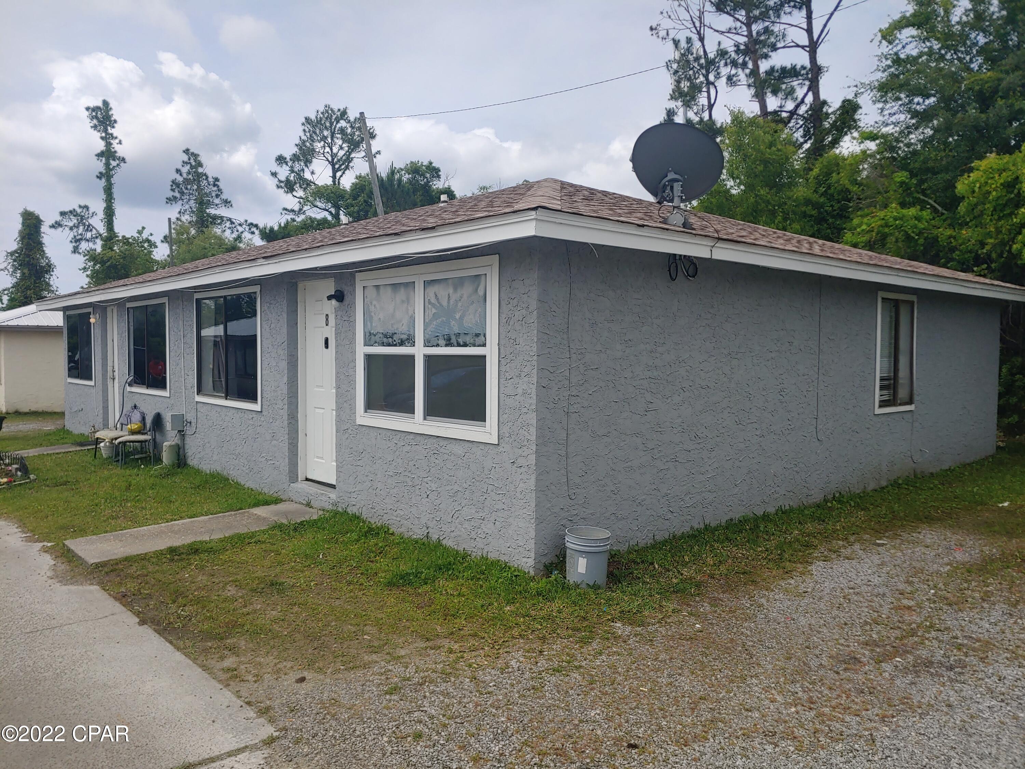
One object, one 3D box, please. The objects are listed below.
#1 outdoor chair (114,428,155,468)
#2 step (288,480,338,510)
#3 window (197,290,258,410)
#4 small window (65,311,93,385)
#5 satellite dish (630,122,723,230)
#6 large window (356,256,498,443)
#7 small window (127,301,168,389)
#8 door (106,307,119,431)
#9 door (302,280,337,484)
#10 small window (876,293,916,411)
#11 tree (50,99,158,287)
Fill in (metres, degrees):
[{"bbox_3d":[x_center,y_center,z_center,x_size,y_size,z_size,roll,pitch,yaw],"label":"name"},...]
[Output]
[{"bbox_3d":[-5.102,0.707,10.084,0.520,0.740,0.470,-1,3,-26],"label":"outdoor chair"},{"bbox_3d":[-1.931,1.127,7.446,0.220,0.170,1.000,-3,4,-43],"label":"step"},{"bbox_3d":[-3.413,-0.431,8.849,0.100,1.379,1.948,-3,4,-43],"label":"window"},{"bbox_3d":[-8.074,-0.700,13.847,0.100,1.379,1.948,-3,4,-43],"label":"small window"},{"bbox_3d":[1.275,-1.653,5.820,0.750,0.770,0.550,-1,3,-20],"label":"satellite dish"},{"bbox_3d":[-0.734,-0.280,5.976,0.100,1.351,1.914,-3,4,-43],"label":"large window"},{"bbox_3d":[-5.410,-0.547,10.991,0.100,1.379,1.948,-3,4,-43],"label":"small window"},{"bbox_3d":[-6.640,-0.272,12.507,0.090,2.080,0.950,-3,4,-43],"label":"door"},{"bbox_3d":[-1.867,0.002,7.434,0.090,2.060,0.950,-3,4,-43],"label":"door"},{"bbox_3d":[4.716,-0.383,9.112,1.201,1.452,0.100,-3,4,-42],"label":"small window"},{"bbox_3d":[-24.863,-9.110,45.437,6.500,16.512,6.000,-2,3,-29],"label":"tree"}]

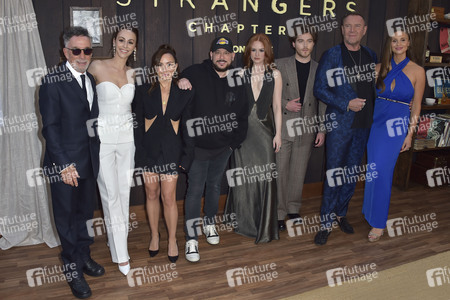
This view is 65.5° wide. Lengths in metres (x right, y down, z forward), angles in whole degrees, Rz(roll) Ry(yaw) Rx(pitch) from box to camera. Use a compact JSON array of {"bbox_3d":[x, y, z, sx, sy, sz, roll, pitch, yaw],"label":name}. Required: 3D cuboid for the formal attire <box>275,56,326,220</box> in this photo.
[{"bbox_3d":[0.729,-0.098,3.426,0.510,1.540,0.310,1,13,2],"label":"formal attire"}]

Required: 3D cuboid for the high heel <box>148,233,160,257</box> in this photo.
[{"bbox_3d":[-0.580,0.768,2.896,0.080,0.130,0.220,1,12,0],"label":"high heel"}]

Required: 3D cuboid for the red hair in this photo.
[{"bbox_3d":[0.282,-0.805,2.899,0.250,0.310,0.250,2,13,7],"label":"red hair"}]

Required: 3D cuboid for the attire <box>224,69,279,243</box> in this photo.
[{"bbox_3d":[0.243,0.048,3.092,0.460,1.490,0.420,2,13,6],"label":"attire"}]

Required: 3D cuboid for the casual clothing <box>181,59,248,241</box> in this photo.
[{"bbox_3d":[-0.084,0.026,2.921,0.570,1.500,0.400,-1,13,-9],"label":"casual clothing"}]

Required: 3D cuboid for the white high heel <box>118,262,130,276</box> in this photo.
[{"bbox_3d":[-0.765,0.837,2.648,0.080,0.120,0.230,-4,13,-21],"label":"white high heel"}]

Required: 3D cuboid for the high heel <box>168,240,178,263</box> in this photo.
[{"bbox_3d":[-0.412,0.799,2.836,0.078,0.120,0.220,-1,13,-6],"label":"high heel"}]

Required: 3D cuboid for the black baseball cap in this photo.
[{"bbox_3d":[-0.019,-0.790,2.630,0.178,0.130,0.260,2,12,1],"label":"black baseball cap"}]

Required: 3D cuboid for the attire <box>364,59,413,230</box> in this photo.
[{"bbox_3d":[1.458,-0.016,3.140,0.400,1.520,0.320,8,14,29],"label":"attire"}]

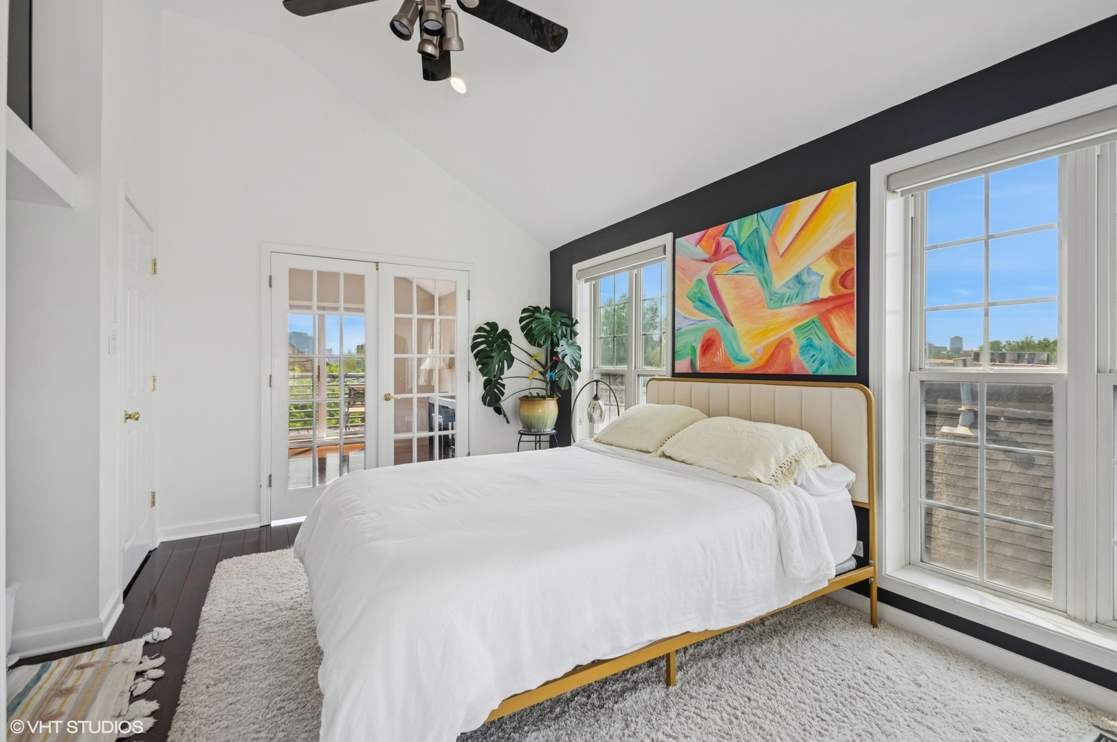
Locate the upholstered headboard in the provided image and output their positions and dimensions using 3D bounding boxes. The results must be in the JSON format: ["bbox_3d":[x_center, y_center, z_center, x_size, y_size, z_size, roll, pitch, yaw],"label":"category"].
[{"bbox_3d":[1.023,0.327,2.727,0.060,0.560,1.560,0,1,-28],"label":"upholstered headboard"}]

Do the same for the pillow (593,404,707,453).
[{"bbox_3d":[0.594,0.345,2.910,0.450,0.240,0.760,0,1,-28],"label":"pillow"}]

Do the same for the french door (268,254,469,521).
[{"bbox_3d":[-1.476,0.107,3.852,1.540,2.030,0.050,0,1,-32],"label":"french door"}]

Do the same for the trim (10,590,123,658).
[{"bbox_3d":[-2.163,1.106,2.046,0.360,0.094,0.380,0,1,-32],"label":"trim"}]

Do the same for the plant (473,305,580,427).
[{"bbox_3d":[-0.281,-0.027,4.050,0.950,1.090,0.750,0,0,-6],"label":"plant"}]

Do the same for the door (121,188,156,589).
[{"bbox_3d":[-2.388,0.128,2.639,0.050,2.030,0.750,0,1,-32],"label":"door"}]

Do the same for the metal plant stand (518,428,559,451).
[{"bbox_3d":[-0.178,0.840,4.133,0.360,0.590,0.360,0,1,-32],"label":"metal plant stand"}]

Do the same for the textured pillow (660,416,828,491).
[{"bbox_3d":[0.914,0.365,2.321,0.460,0.240,0.800,0,1,-28],"label":"textured pillow"}]

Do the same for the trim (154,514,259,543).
[{"bbox_3d":[-2.431,1.097,3.256,0.560,0.092,0.020,0,1,-32],"label":"trim"}]

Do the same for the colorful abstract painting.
[{"bbox_3d":[1.114,-0.441,2.706,0.035,0.920,1.160,0,1,-32],"label":"colorful abstract painting"}]

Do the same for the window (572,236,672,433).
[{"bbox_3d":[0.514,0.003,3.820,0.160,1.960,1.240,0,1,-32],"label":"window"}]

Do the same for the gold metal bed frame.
[{"bbox_3d":[0.109,0.596,2.233,2.130,1.070,1.570,0,1,-28],"label":"gold metal bed frame"}]

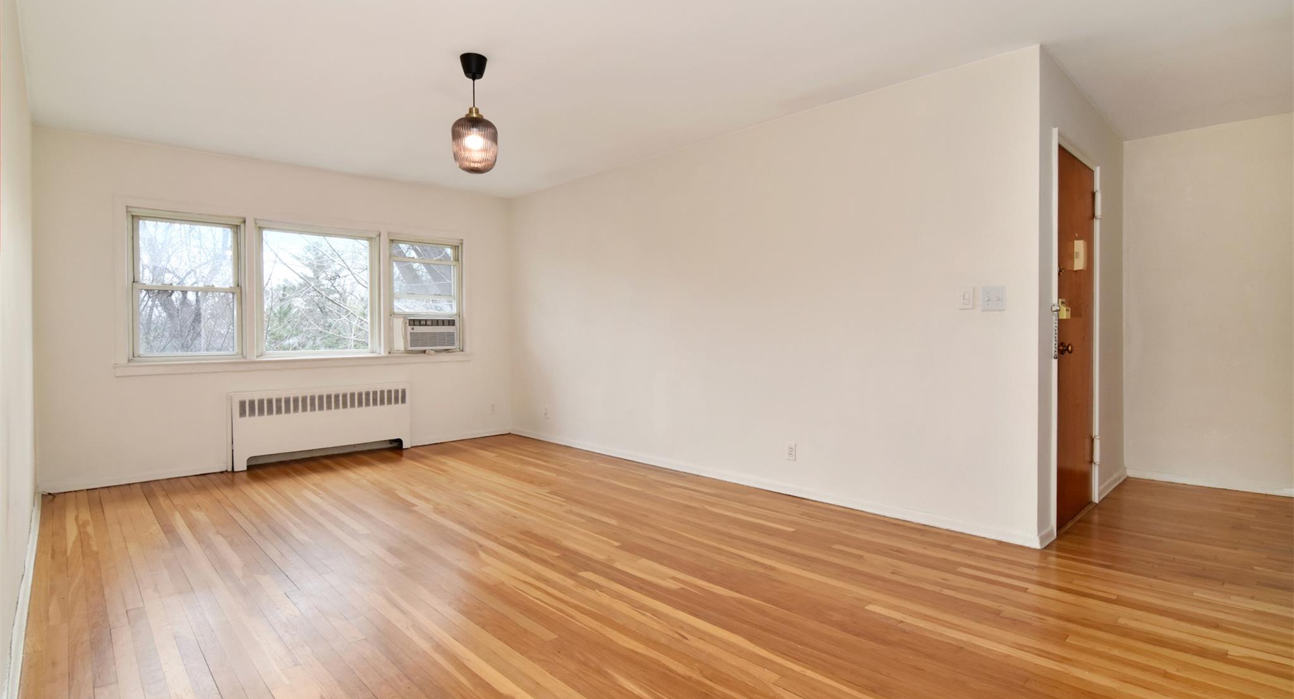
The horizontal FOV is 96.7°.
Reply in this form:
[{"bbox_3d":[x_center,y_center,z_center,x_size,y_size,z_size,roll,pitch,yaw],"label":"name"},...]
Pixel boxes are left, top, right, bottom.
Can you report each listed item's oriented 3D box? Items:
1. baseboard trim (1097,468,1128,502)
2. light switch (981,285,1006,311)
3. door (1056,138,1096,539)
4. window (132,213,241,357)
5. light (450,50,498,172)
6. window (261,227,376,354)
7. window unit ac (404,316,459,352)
[{"bbox_3d":[3.150,0.902,3.890,0.790,0.088,0.020,-1,2,-42],"label":"baseboard trim"},{"bbox_3d":[1.753,-0.259,2.905,0.114,0.124,0.014,1,2,44],"label":"light switch"},{"bbox_3d":[2.385,-0.070,3.225,0.860,2.030,0.050,-1,2,-42],"label":"door"},{"bbox_3d":[-3.454,-0.465,4.340,0.640,1.030,0.070,-1,2,-40],"label":"window"},{"bbox_3d":[-0.868,-1.183,2.897,0.225,0.570,0.225,0,1,0],"label":"light"},{"bbox_3d":[-2.773,-0.491,4.900,0.860,1.030,0.070,-1,2,-40],"label":"window"},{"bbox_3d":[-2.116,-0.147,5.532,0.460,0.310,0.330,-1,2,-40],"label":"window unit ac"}]

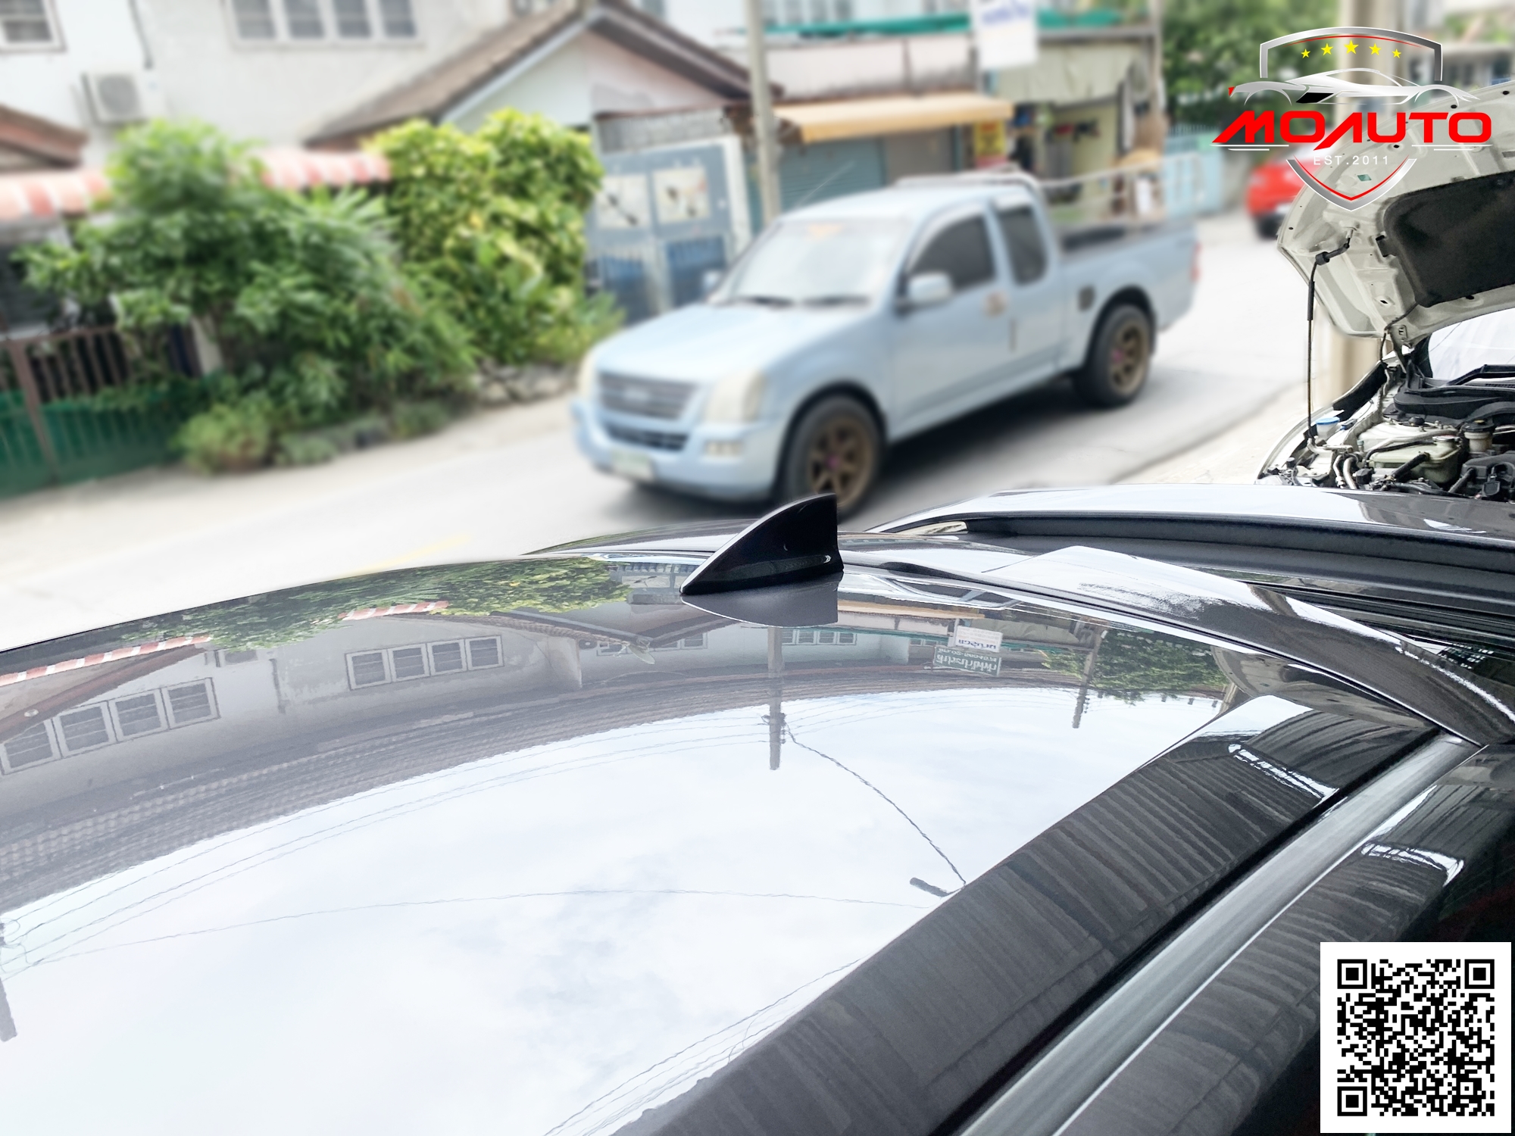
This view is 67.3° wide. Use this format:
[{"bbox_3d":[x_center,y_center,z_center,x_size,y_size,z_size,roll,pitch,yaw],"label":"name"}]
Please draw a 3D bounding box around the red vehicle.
[{"bbox_3d":[9.121,-5.847,16.942,4.200,1.500,1.740,-23,27,-39],"label":"red vehicle"}]

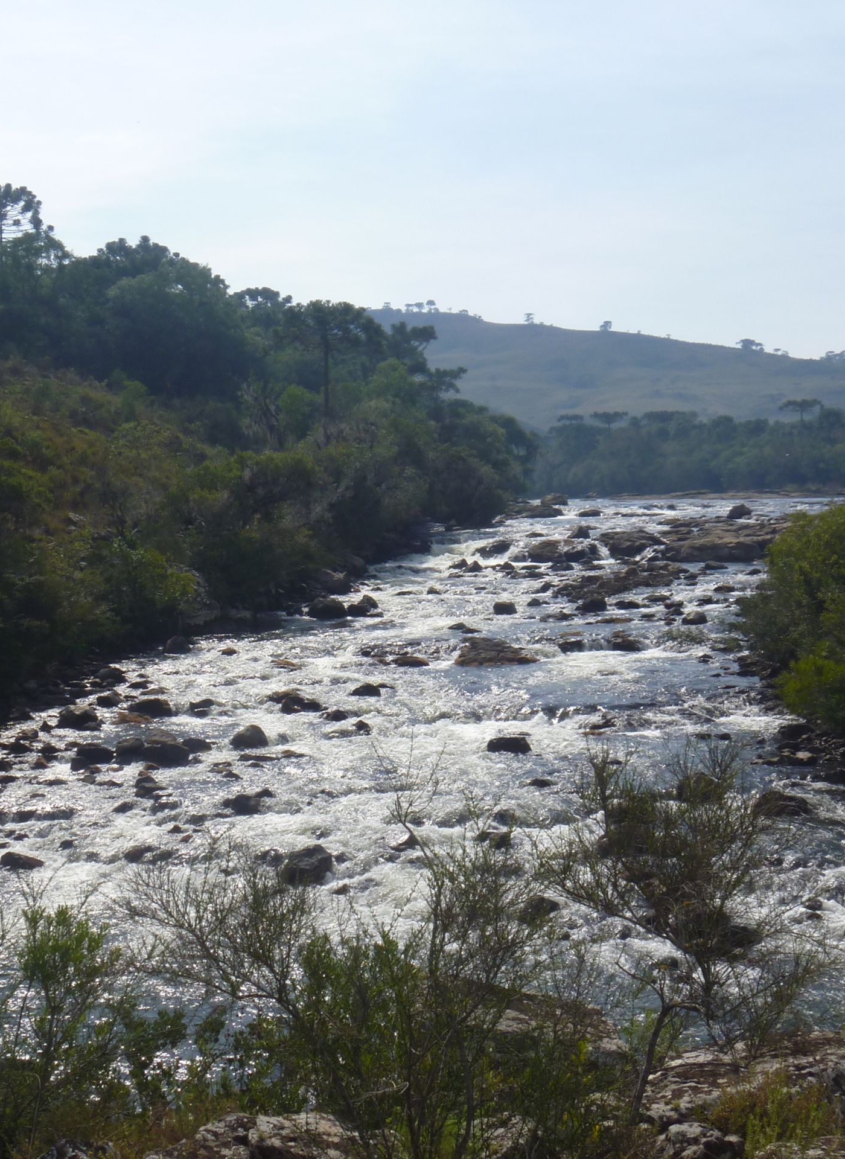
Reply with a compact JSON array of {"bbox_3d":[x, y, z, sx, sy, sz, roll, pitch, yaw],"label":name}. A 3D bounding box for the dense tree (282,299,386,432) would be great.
[{"bbox_3d":[-6.530,-15.420,115.000,7.500,10.500,7.300,0,4,0],"label":"dense tree"}]

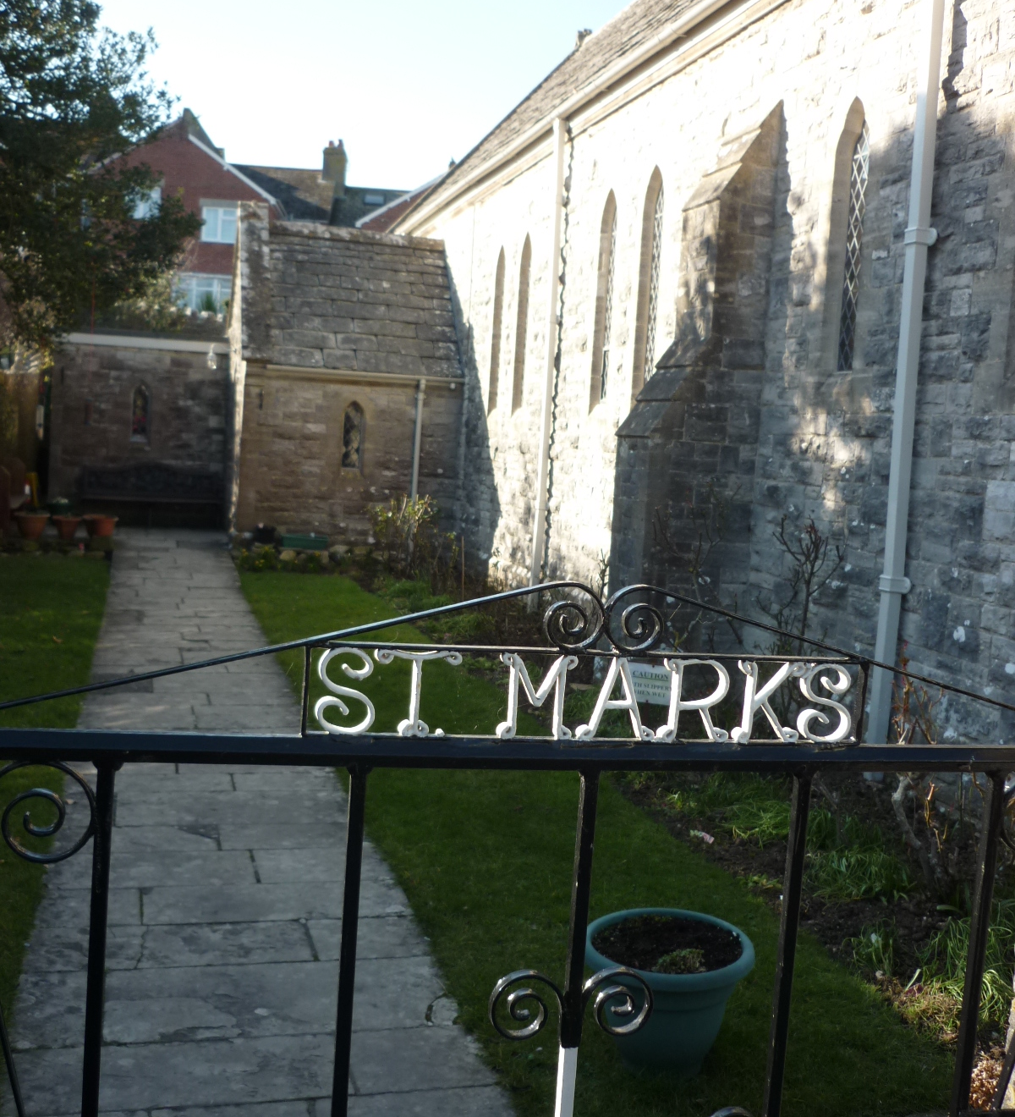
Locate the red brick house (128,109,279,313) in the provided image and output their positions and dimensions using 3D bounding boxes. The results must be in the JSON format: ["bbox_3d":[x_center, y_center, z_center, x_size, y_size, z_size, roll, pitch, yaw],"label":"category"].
[{"bbox_3d":[-11.507,-11.529,47.154,6.630,7.490,8.000,3,6,-6],"label":"red brick house"}]

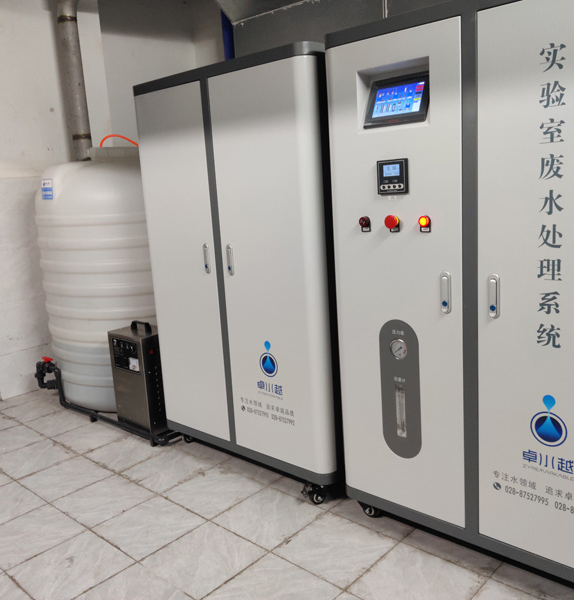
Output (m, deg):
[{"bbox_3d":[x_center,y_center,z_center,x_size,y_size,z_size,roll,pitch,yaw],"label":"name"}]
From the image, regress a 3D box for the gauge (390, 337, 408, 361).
[{"bbox_3d":[0.336,0.153,1.893,0.067,0.067,0.022,7,15,42],"label":"gauge"}]

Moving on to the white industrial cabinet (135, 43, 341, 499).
[{"bbox_3d":[-0.046,-0.117,2.629,0.990,1.585,0.600,7,15,42],"label":"white industrial cabinet"}]

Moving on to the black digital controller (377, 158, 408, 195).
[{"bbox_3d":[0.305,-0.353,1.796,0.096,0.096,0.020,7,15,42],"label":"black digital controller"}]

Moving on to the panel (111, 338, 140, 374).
[{"bbox_3d":[-0.755,0.262,2.924,0.212,0.148,0.020,7,15,42],"label":"panel"}]

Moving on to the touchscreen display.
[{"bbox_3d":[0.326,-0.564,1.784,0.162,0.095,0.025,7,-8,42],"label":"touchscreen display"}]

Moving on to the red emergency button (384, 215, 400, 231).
[{"bbox_3d":[0.306,-0.227,1.815,0.041,0.041,0.032,7,15,42],"label":"red emergency button"}]

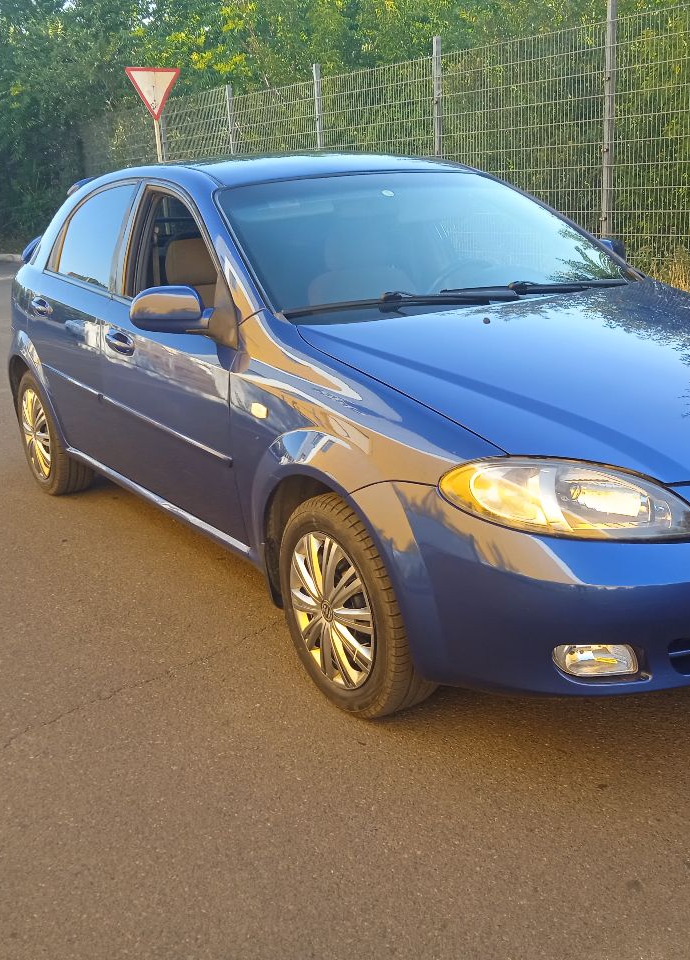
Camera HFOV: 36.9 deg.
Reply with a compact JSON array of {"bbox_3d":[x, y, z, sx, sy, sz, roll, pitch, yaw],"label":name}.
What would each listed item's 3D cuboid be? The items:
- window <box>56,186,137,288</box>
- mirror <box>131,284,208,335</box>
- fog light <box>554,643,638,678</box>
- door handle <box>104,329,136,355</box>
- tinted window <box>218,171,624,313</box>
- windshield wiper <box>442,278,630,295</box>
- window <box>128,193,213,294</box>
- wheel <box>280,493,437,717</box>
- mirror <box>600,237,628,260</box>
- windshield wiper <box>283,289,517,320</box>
[{"bbox_3d":[-0.970,-0.962,4.062,0.050,0.410,0.720,19,2,-35],"label":"window"},{"bbox_3d":[-0.504,-0.491,2.967,0.210,0.140,0.135,-12,18,-30],"label":"mirror"},{"bbox_3d":[0.510,0.360,2.161,0.195,0.072,0.070,-6,16,-13],"label":"fog light"},{"bbox_3d":[-0.765,-0.474,3.521,0.050,0.078,0.240,-12,18,-30],"label":"door handle"},{"bbox_3d":[0.252,-0.805,3.357,1.370,0.100,0.830,-12,48,-30],"label":"tinted window"},{"bbox_3d":[0.621,-0.620,3.316,0.760,0.055,0.085,-9,17,-31],"label":"windshield wiper"},{"bbox_3d":[-0.580,-0.797,3.455,0.050,0.420,0.820,19,2,-35],"label":"window"},{"bbox_3d":[0.047,0.312,2.681,0.200,0.590,0.590,-12,18,-30],"label":"wheel"},{"bbox_3d":[0.976,-0.808,3.857,0.220,0.155,0.130,-12,18,-30],"label":"mirror"},{"bbox_3d":[0.169,-0.498,2.946,0.690,0.055,0.085,-7,16,-16],"label":"windshield wiper"}]

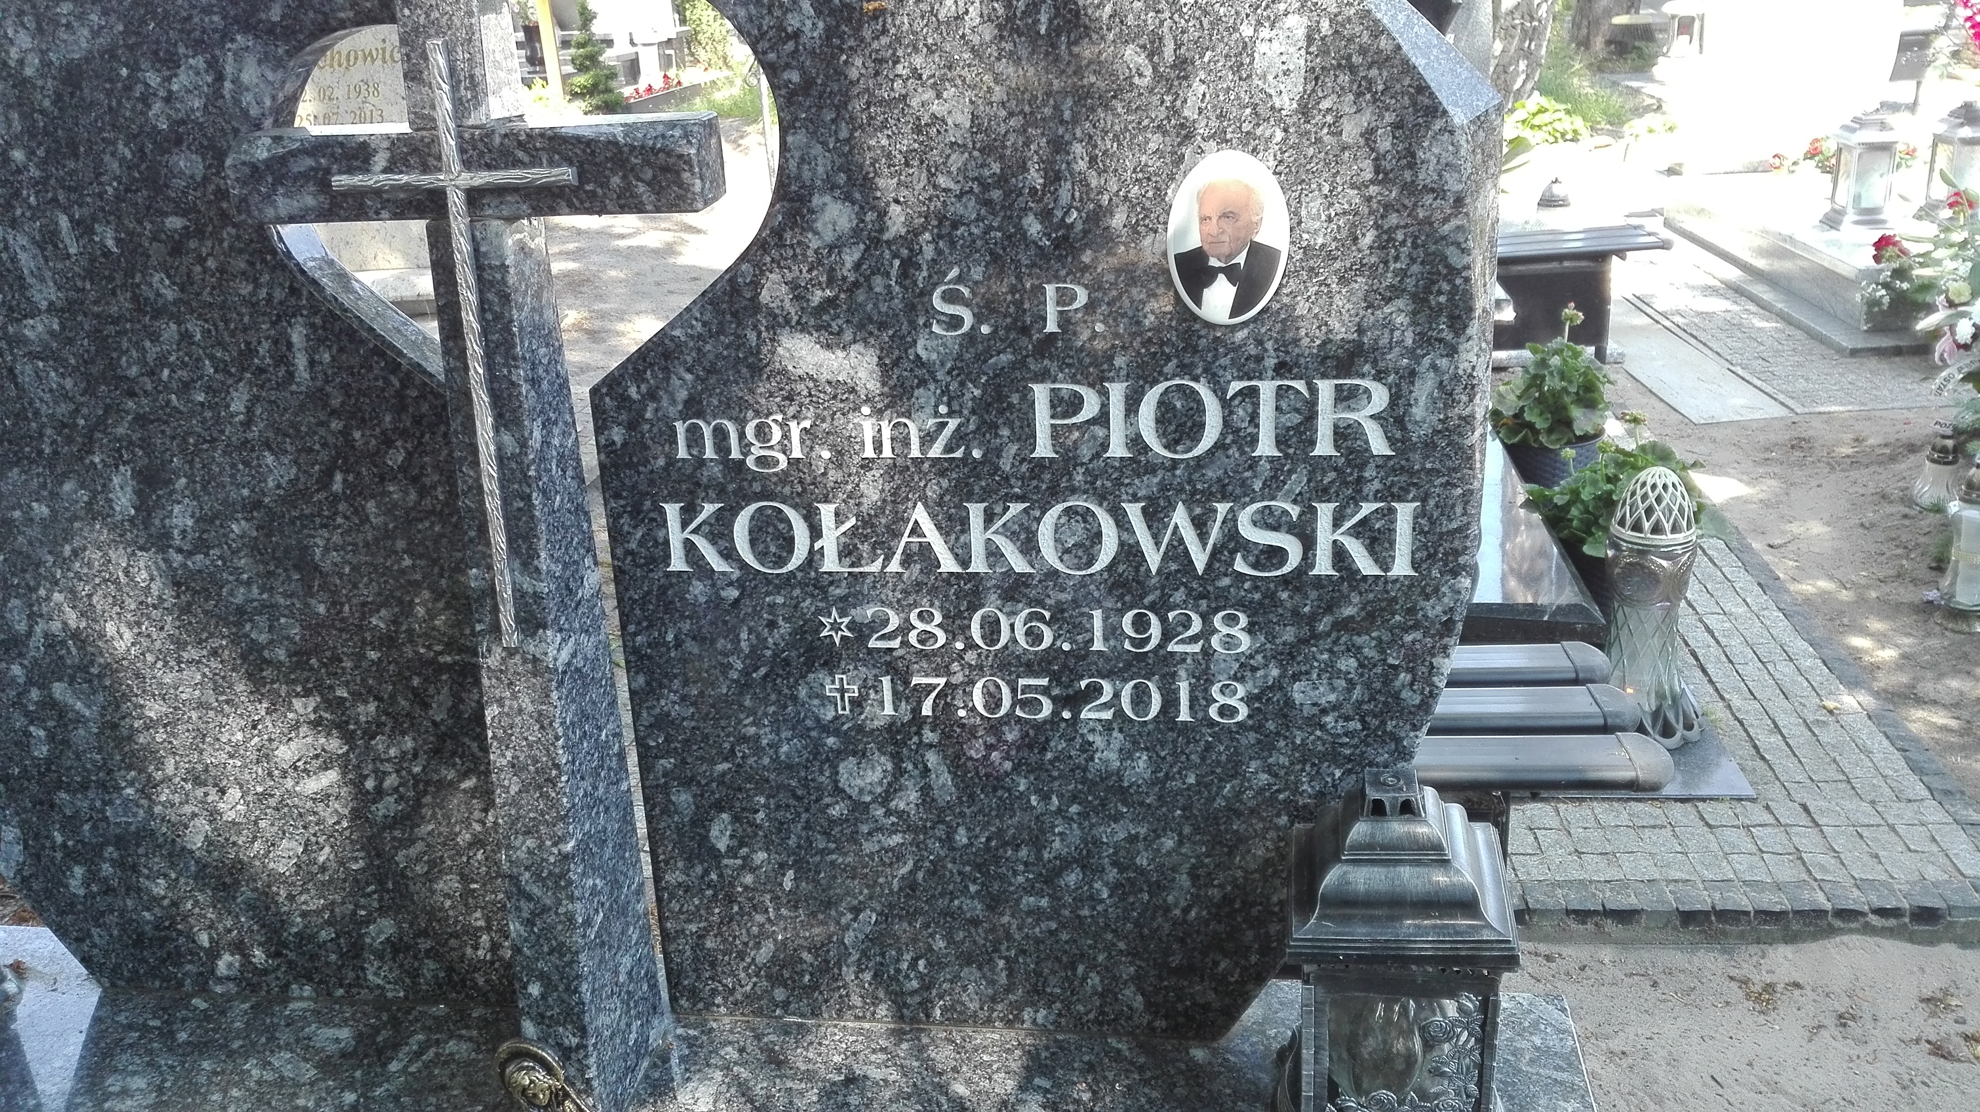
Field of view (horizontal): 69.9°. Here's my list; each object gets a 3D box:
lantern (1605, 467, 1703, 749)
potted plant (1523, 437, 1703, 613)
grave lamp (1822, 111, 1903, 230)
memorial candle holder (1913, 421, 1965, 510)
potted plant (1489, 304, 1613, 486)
[{"bbox_3d":[1.080,0.077,2.296,0.147,0.455,0.147,-2,25,8],"label":"lantern"},{"bbox_3d":[1.115,-0.020,2.530,0.310,0.430,0.310,-2,25,8],"label":"potted plant"},{"bbox_3d":[2.763,-1.230,4.483,0.175,0.360,0.175,-4,25,3],"label":"grave lamp"},{"bbox_3d":[2.104,-0.207,3.111,0.118,0.195,0.118,-2,25,8],"label":"memorial candle holder"},{"bbox_3d":[1.165,-0.258,2.920,0.270,0.480,0.270,-2,25,8],"label":"potted plant"}]

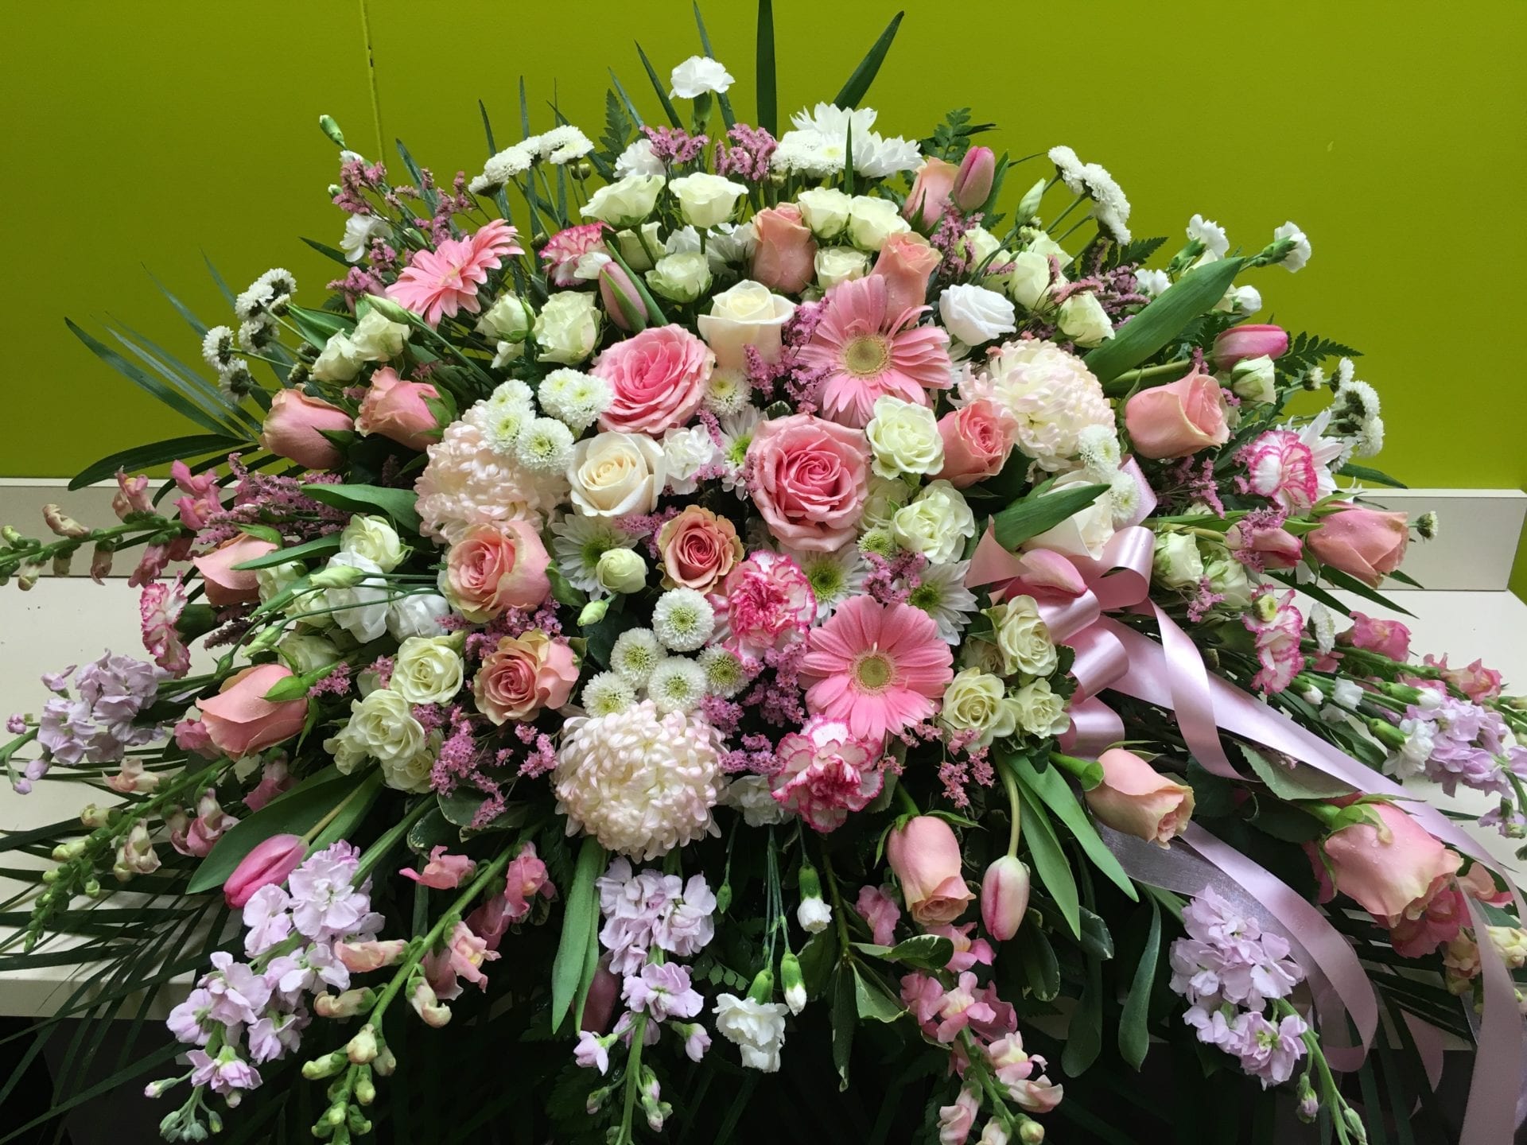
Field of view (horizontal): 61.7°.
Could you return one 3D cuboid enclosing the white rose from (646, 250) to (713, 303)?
[{"bbox_3d":[-0.062,-0.218,0.945,0.048,0.036,0.046,-7,26,-2],"label":"white rose"}]

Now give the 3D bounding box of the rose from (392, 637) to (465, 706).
[{"bbox_3d":[-0.207,0.060,0.790,0.043,0.043,0.035,-4,-5,-9],"label":"rose"}]

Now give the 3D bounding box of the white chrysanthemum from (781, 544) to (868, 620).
[{"bbox_3d":[0.044,0.006,0.920,0.064,0.064,0.023,0,-3,0],"label":"white chrysanthemum"}]

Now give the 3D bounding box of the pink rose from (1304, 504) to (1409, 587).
[{"bbox_3d":[0.391,-0.018,0.842,0.058,0.048,0.048,16,0,21],"label":"pink rose"}]

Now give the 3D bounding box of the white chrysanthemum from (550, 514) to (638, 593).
[{"bbox_3d":[-0.107,-0.011,0.827,0.058,0.058,0.023,3,-17,10],"label":"white chrysanthemum"}]

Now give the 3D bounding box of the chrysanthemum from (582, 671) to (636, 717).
[{"bbox_3d":[-0.099,0.079,0.825,0.037,0.035,0.027,5,-13,13],"label":"chrysanthemum"}]

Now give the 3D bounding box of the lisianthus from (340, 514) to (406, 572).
[{"bbox_3d":[-0.287,-0.021,0.940,0.047,0.047,0.042,-6,-14,26],"label":"lisianthus"}]

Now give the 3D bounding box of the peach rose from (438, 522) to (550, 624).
[{"bbox_3d":[-0.165,-0.001,0.790,0.059,0.059,0.053,10,-2,24],"label":"peach rose"}]

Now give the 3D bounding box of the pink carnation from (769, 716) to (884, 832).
[{"bbox_3d":[0.038,0.123,0.785,0.069,0.069,0.047,0,3,-2],"label":"pink carnation"}]

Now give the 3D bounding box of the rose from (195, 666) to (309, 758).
[{"bbox_3d":[-0.337,0.092,0.845,0.068,0.058,0.056,-16,0,-24],"label":"rose"}]

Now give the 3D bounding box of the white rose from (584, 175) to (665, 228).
[{"bbox_3d":[-0.106,-0.280,0.965,0.058,0.038,0.050,-12,12,-3],"label":"white rose"}]

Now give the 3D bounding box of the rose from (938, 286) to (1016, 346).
[{"bbox_3d":[0.151,-0.180,0.900,0.054,0.042,0.054,30,45,0],"label":"rose"}]

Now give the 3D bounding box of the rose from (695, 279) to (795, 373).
[{"bbox_3d":[-0.012,-0.169,0.880,0.067,0.056,0.067,1,38,0],"label":"rose"}]

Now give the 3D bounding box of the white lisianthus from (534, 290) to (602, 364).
[{"bbox_3d":[-0.137,-0.172,0.900,0.049,0.041,0.049,-12,58,20],"label":"white lisianthus"}]

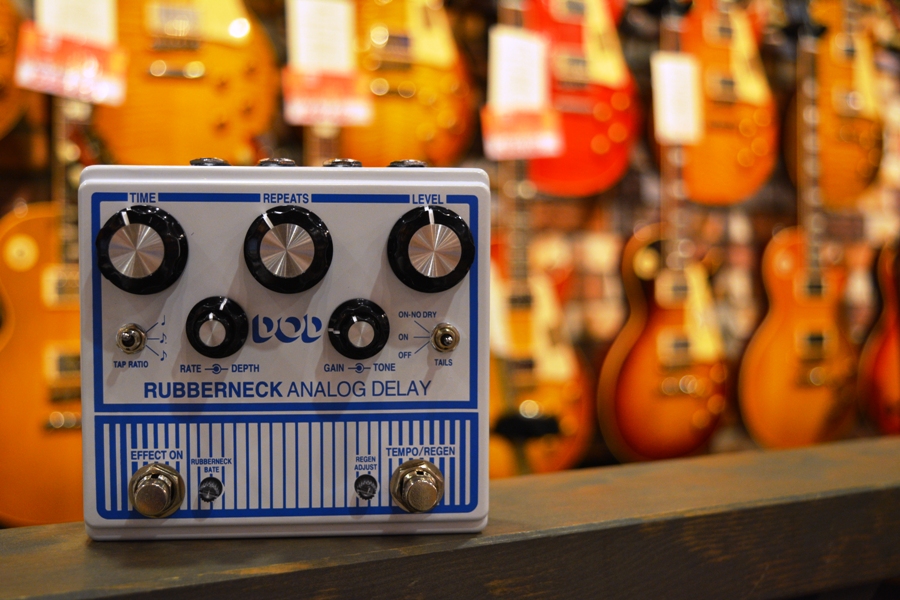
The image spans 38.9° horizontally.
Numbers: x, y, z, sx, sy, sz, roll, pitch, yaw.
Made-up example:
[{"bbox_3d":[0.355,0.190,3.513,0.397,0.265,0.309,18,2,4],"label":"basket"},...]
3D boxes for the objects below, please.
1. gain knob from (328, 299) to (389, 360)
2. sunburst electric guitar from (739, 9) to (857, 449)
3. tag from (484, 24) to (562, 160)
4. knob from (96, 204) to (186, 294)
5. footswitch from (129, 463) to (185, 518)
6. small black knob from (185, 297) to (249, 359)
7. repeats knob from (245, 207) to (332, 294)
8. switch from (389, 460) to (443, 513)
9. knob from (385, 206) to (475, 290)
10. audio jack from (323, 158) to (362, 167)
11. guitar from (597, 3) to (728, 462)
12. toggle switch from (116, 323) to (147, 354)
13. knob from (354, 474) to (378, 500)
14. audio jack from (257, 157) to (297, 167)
[{"bbox_3d":[-0.026,0.009,0.364,0.018,0.018,0.018,3,3,-6],"label":"gain knob"},{"bbox_3d":[0.721,-0.190,2.595,0.330,0.985,0.080,0,-1,-35],"label":"sunburst electric guitar"},{"bbox_3d":[0.125,-0.358,2.200,0.150,0.227,0.012,-1,2,-34],"label":"tag"},{"bbox_3d":[-0.087,-0.014,0.358,0.026,0.026,0.015,-18,4,-5],"label":"knob"},{"bbox_3d":[-0.092,0.060,0.395,0.018,0.018,0.015,0,3,-6],"label":"footswitch"},{"bbox_3d":[-0.072,0.009,0.391,0.019,0.019,0.021,12,2,-7],"label":"small black knob"},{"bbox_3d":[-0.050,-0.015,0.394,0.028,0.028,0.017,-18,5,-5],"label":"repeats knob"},{"bbox_3d":[-0.010,0.060,0.403,0.017,0.017,0.015,0,3,-6],"label":"switch"},{"bbox_3d":[-0.005,-0.014,0.367,0.026,0.026,0.015,-6,3,-5],"label":"knob"},{"bbox_3d":[-0.034,-0.042,0.398,0.013,0.004,0.013,0,3,-6],"label":"audio jack"},{"bbox_3d":[0.397,-0.200,2.390,0.335,1.000,0.080,-1,-1,-39],"label":"guitar"},{"bbox_3d":[-0.099,0.012,0.393,0.010,0.010,0.012,0,3,-6],"label":"toggle switch"},{"bbox_3d":[-0.024,0.055,0.372,0.007,0.007,0.006,18,1,-6],"label":"knob"},{"bbox_3d":[-0.058,-0.046,0.425,0.013,0.005,0.013,0,3,-6],"label":"audio jack"}]

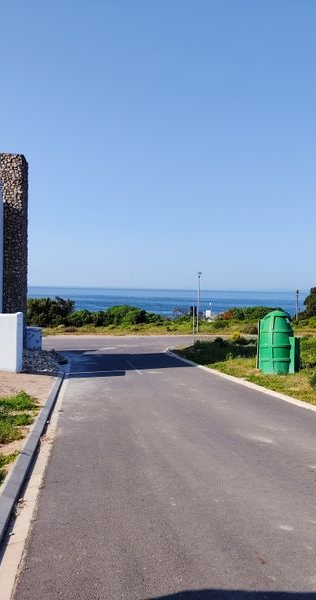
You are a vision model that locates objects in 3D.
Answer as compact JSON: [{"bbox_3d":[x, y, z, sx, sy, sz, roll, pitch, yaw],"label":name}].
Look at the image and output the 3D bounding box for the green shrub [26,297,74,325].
[{"bbox_3d":[-10.265,1.172,52.000,4.900,2.900,3.800,1,1,-7],"label":"green shrub"}]

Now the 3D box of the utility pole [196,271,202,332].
[{"bbox_3d":[3.594,0.240,48.500,0.400,5.550,0.400,1,1,-7],"label":"utility pole"}]

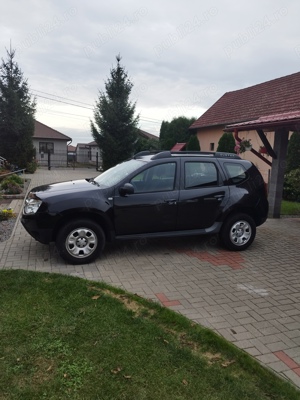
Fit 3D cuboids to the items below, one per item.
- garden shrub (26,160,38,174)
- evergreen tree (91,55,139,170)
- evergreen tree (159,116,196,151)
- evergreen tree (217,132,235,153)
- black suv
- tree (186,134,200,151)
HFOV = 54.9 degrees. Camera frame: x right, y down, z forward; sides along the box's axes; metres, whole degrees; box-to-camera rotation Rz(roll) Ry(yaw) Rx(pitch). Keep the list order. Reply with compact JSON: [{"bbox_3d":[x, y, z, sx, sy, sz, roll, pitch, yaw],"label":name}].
[{"bbox_3d":[-8.353,-2.317,20.570,0.900,0.983,0.900,2,8,0],"label":"garden shrub"},{"bbox_3d":[-2.699,-6.476,22.661,3.700,9.307,3.600,2,8,0],"label":"evergreen tree"},{"bbox_3d":[2.204,-4.425,24.361,3.200,5.077,2.800,2,8,0],"label":"evergreen tree"},{"bbox_3d":[4.002,-2.107,15.717,1.020,3.061,1.020,2,8,0],"label":"evergreen tree"},{"bbox_3d":[0.025,-0.045,5.275,4.310,1.690,1.900,-1,9,-19],"label":"black suv"},{"bbox_3d":[2.586,-2.447,17.718,0.950,3.074,0.950,2,8,0],"label":"tree"}]

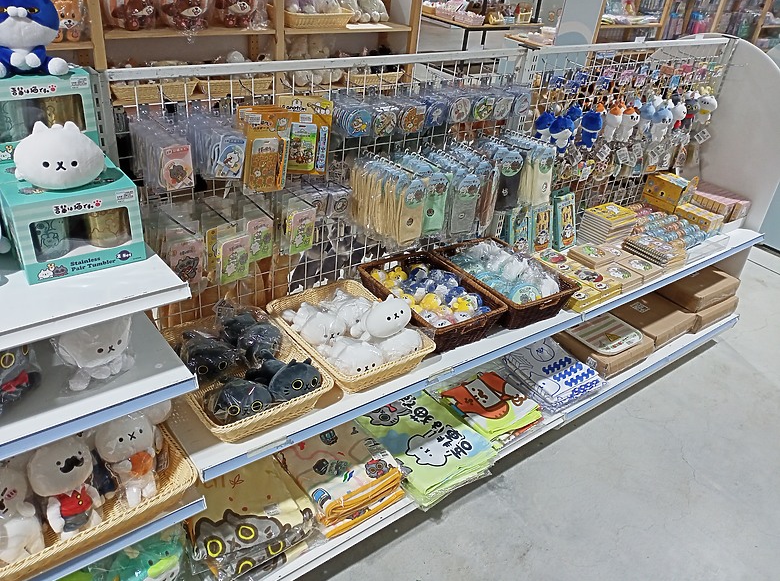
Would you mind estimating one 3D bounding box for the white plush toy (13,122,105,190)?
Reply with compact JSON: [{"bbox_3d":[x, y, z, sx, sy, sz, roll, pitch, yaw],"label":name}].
[{"bbox_3d":[-0.536,-0.236,1.017,0.140,0.098,0.132,-7,33,-21],"label":"white plush toy"}]

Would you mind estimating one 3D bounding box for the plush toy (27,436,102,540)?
[{"bbox_3d":[-0.577,0.344,1.124,0.085,0.195,0.098,11,27,39],"label":"plush toy"}]

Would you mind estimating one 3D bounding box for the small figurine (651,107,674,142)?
[{"bbox_3d":[0.946,-0.578,2.195,0.060,0.112,0.055,1,31,-9],"label":"small figurine"}]

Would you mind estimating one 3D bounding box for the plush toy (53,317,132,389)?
[{"bbox_3d":[-0.523,0.064,1.105,0.122,0.148,0.128,28,37,32],"label":"plush toy"}]

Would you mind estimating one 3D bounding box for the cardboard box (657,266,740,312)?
[{"bbox_3d":[1.283,-0.052,2.754,0.312,0.073,0.330,-16,37,-32],"label":"cardboard box"}]

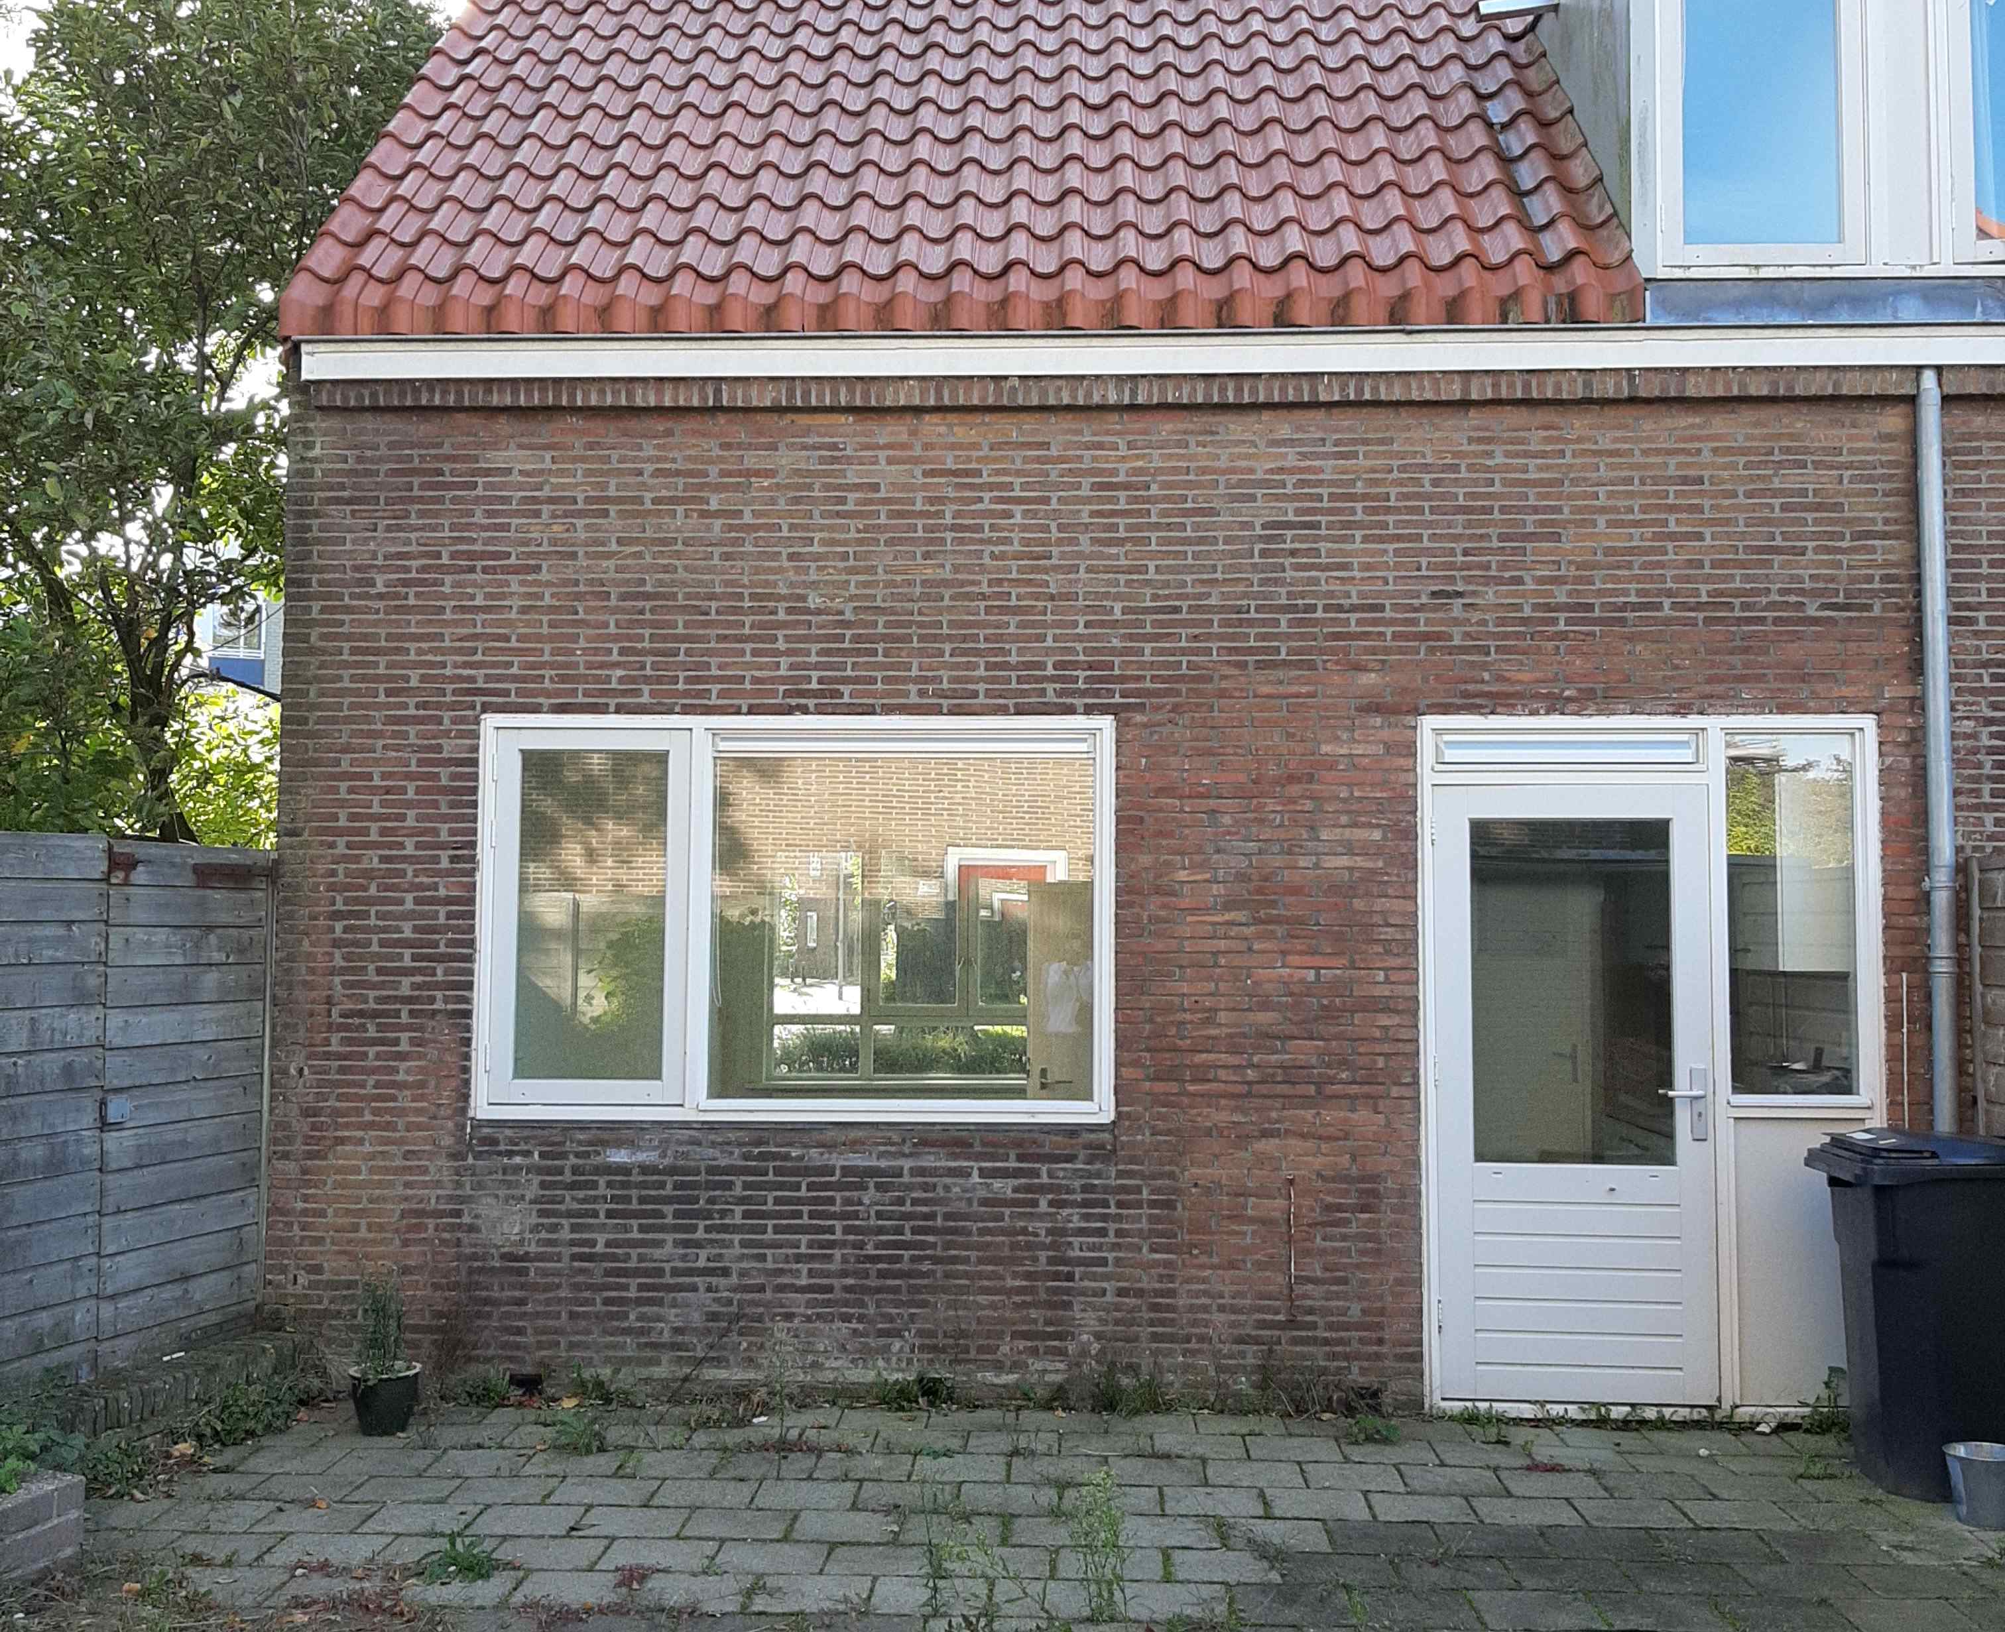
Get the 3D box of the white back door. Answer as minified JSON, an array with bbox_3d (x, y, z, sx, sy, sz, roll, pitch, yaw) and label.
[{"bbox_3d":[1.984,0.952,7.014,0.972,2.154,0.079,0,-4,3],"label":"white back door"}]

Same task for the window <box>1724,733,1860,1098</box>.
[{"bbox_3d":[2.757,0.344,7.035,0.454,1.267,0.059,0,-4,3],"label":"window"}]

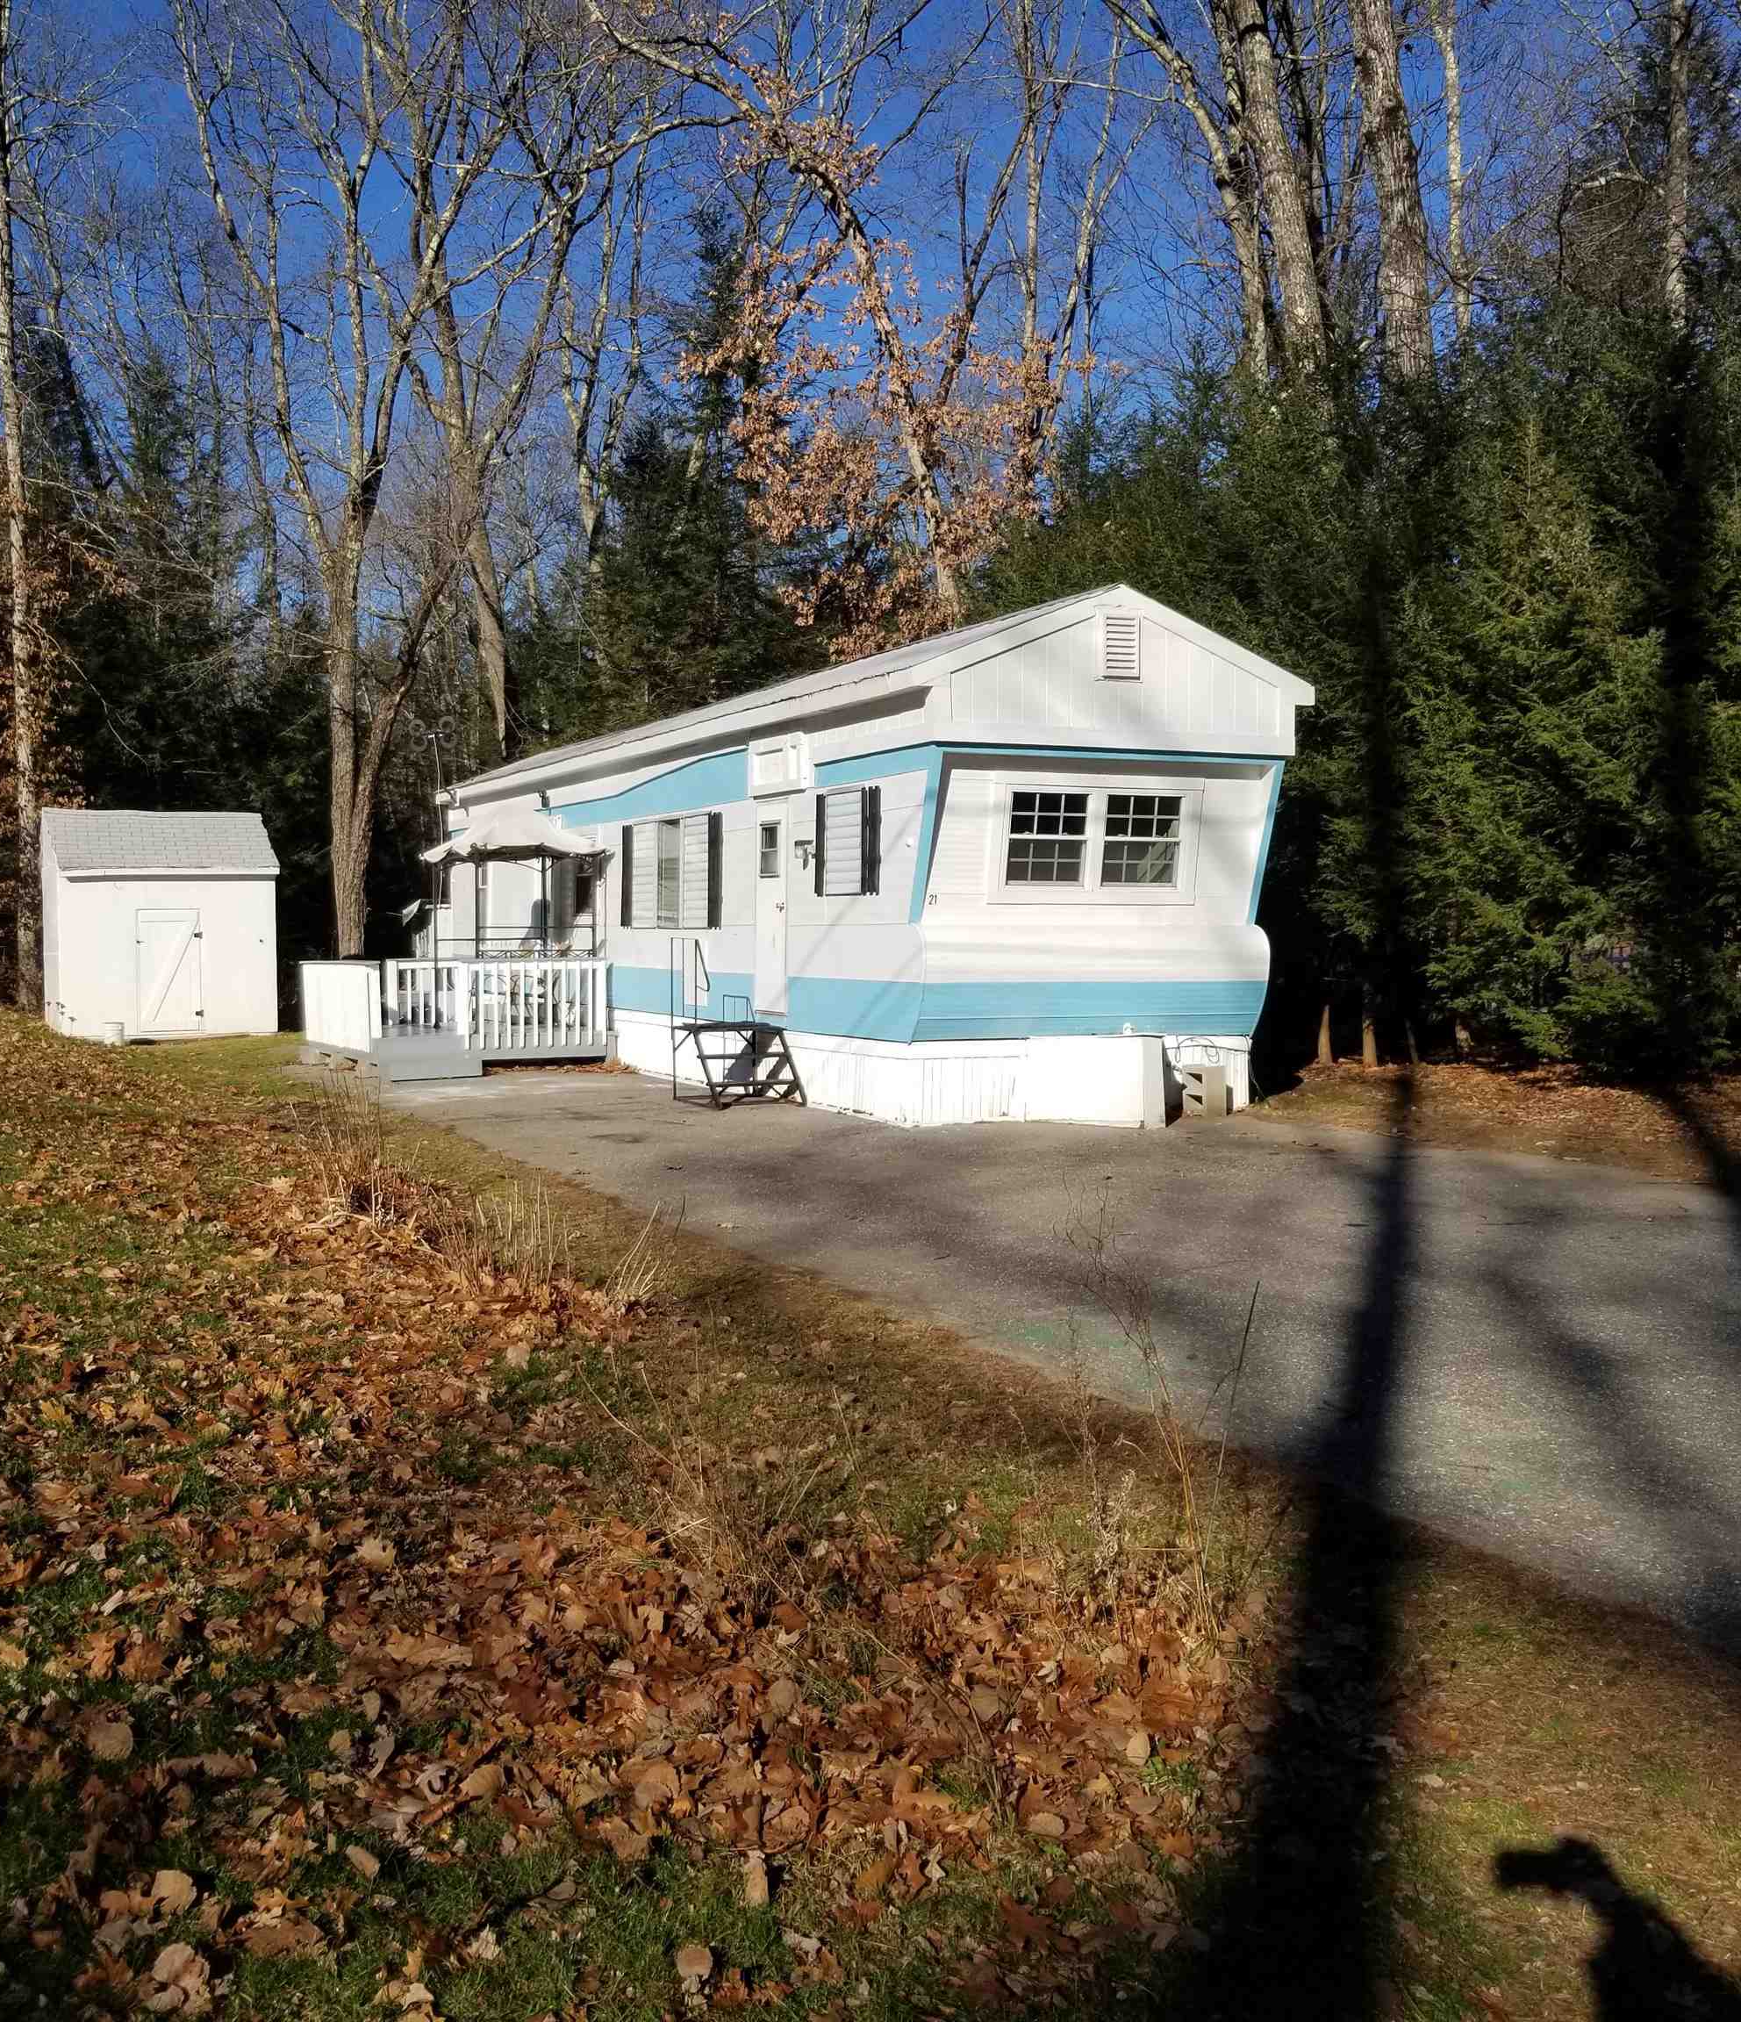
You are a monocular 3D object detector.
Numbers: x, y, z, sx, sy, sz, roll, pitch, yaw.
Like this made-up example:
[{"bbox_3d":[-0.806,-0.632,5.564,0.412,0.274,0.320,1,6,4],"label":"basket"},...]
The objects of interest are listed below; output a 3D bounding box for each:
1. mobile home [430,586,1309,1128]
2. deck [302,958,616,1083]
[{"bbox_3d":[-1.347,-1.447,22.121,3.360,4.020,15.420,-1,3,-24],"label":"mobile home"},{"bbox_3d":[-4.704,0.019,22.861,2.520,1.200,4.200,-1,3,-24],"label":"deck"}]

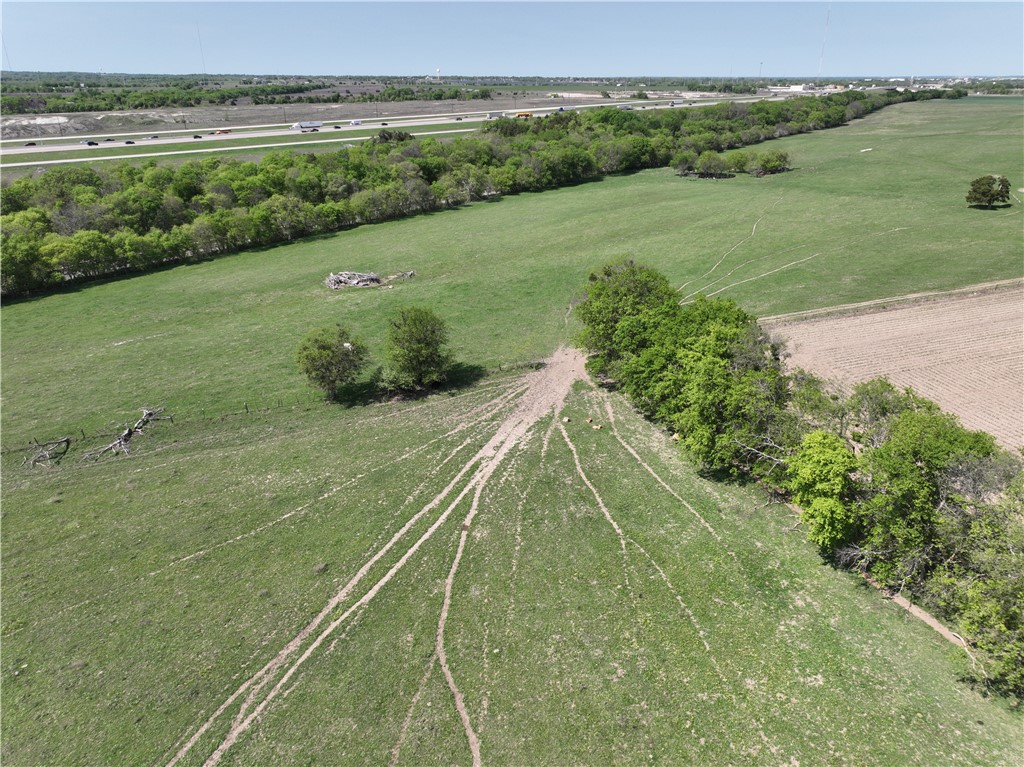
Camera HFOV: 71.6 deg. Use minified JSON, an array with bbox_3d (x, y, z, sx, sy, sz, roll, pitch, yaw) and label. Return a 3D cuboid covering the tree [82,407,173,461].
[{"bbox_3d":[-42.839,5.516,79.798,4.600,1.700,10.600,10,25,21],"label":"tree"}]

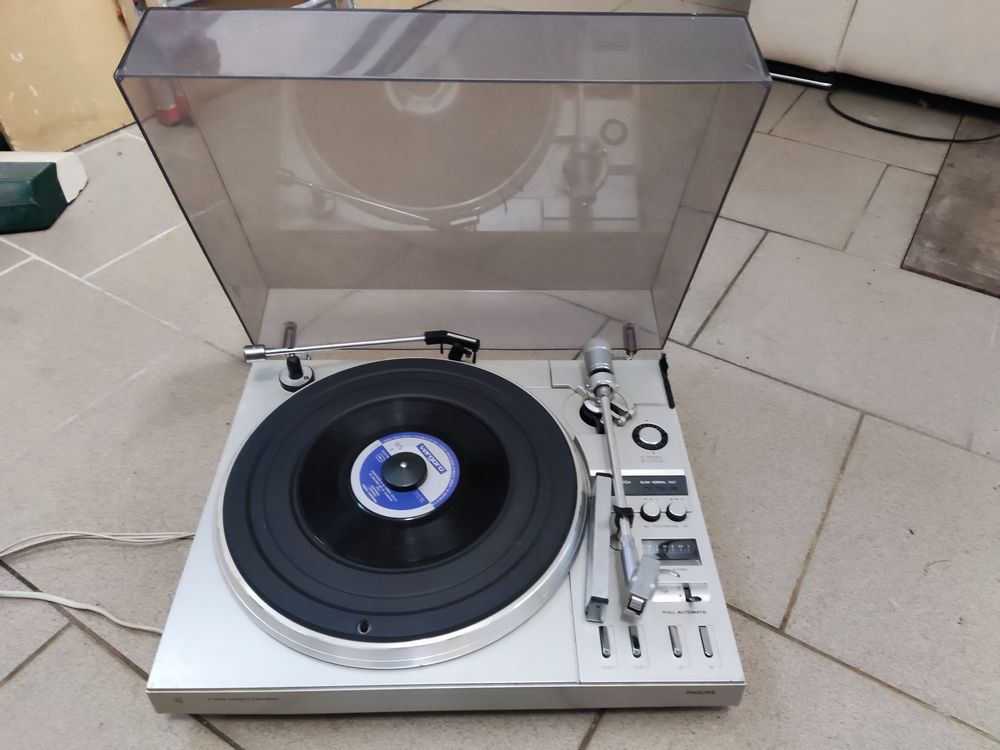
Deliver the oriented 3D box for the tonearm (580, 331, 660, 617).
[{"bbox_3d":[0.098,0.073,0.610,0.042,0.045,0.275,0,44,-1],"label":"tonearm"}]

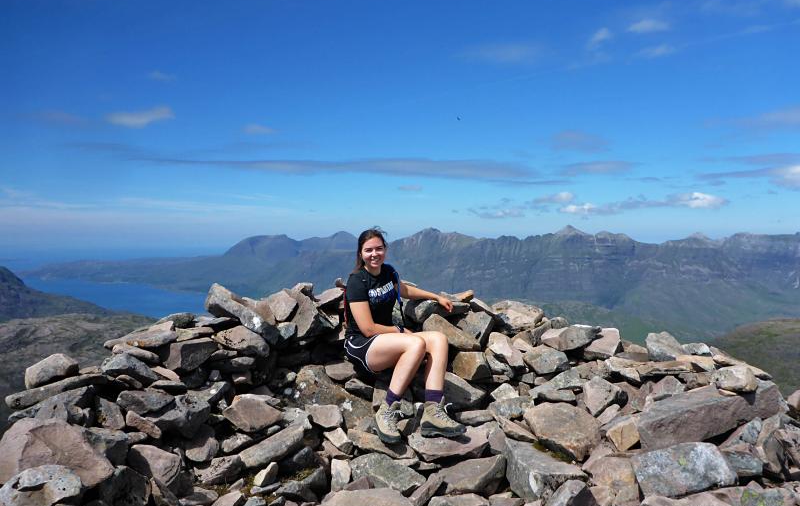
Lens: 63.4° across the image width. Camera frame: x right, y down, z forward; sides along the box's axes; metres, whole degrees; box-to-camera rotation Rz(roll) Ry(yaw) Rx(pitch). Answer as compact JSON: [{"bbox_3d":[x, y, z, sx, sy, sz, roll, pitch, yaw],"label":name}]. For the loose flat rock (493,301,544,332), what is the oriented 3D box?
[{"bbox_3d":[0.730,0.391,4.020,0.310,0.150,0.220,4,9,6],"label":"loose flat rock"}]

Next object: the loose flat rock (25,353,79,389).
[{"bbox_3d":[-1.933,0.655,3.600,0.260,0.130,0.170,-16,7,-19],"label":"loose flat rock"}]

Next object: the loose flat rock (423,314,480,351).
[{"bbox_3d":[0.312,0.473,3.880,0.340,0.120,0.190,23,12,7],"label":"loose flat rock"}]

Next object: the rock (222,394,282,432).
[{"bbox_3d":[-0.826,0.899,3.650,0.300,0.110,0.200,2,41,-6],"label":"rock"}]

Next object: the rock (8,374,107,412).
[{"bbox_3d":[-1.869,0.759,3.550,0.500,0.070,0.220,-12,3,-16],"label":"rock"}]

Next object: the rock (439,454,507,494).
[{"bbox_3d":[0.317,0.971,2.850,0.280,0.100,0.190,-12,23,-10],"label":"rock"}]

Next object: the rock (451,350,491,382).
[{"bbox_3d":[0.384,0.614,3.500,0.195,0.155,0.100,-3,-39,0],"label":"rock"}]

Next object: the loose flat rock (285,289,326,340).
[{"bbox_3d":[-0.564,0.367,3.850,0.185,0.260,0.100,-21,-27,20],"label":"loose flat rock"}]

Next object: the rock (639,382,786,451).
[{"bbox_3d":[1.584,0.842,3.350,0.670,0.155,0.260,-15,13,7],"label":"rock"}]

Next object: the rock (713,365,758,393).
[{"bbox_3d":[1.758,0.662,3.400,0.210,0.110,0.160,3,6,18],"label":"rock"}]

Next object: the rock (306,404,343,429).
[{"bbox_3d":[-0.396,0.863,3.420,0.190,0.080,0.150,0,33,0],"label":"rock"}]

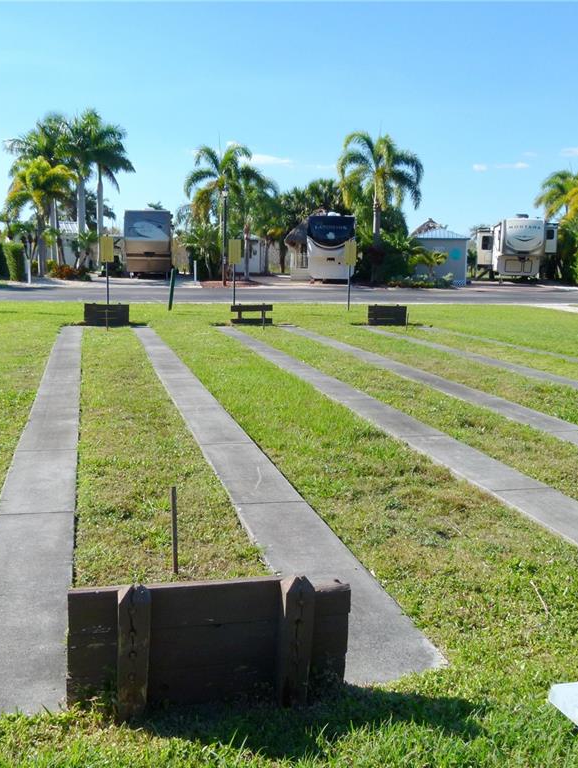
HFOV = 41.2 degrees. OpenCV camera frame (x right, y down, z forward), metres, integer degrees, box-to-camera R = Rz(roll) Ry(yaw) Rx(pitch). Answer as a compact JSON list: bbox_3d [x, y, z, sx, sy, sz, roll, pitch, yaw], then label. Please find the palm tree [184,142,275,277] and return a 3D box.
[{"bbox_3d":[-3.153,-9.062,40.700,4.800,7.100,4.500,1,10,0],"label":"palm tree"}]

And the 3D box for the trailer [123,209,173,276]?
[{"bbox_3d":[-9.007,-8.980,49.647,2.700,3.900,11.000,-1,10,-9],"label":"trailer"}]

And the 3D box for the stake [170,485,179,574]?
[{"bbox_3d":[-0.534,0.688,3.616,0.027,0.410,0.027,-1,0,-15],"label":"stake"}]

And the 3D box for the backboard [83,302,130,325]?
[{"bbox_3d":[-3.746,-1.437,15.808,0.940,0.490,0.130,-1,10,-15],"label":"backboard"}]

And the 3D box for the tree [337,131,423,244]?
[{"bbox_3d":[4.783,-9.183,40.523,4.400,7.700,4.400,1,10,0],"label":"tree"}]

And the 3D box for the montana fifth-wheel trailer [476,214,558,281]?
[{"bbox_3d":[15.056,-9.070,51.712,4.200,3.950,11.200,2,10,9],"label":"montana fifth-wheel trailer"}]

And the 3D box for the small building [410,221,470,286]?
[{"bbox_3d":[7.930,-6.599,39.647,2.750,3.000,2.900,2,10,5],"label":"small building"}]

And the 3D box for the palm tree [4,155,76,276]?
[{"bbox_3d":[-15.050,-10.087,46.496,4.200,7.000,4.200,1,10,0],"label":"palm tree"}]

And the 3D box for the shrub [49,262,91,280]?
[{"bbox_3d":[-11.017,-5.739,38.720,2.100,0.950,1.300,1,10,0],"label":"shrub"}]

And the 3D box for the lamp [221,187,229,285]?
[{"bbox_3d":[-3.017,-6.998,36.620,0.380,4.679,0.380,-1,10,-15],"label":"lamp"}]

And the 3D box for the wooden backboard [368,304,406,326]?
[{"bbox_3d":[2.237,-1.592,17.577,0.940,0.490,0.130,-1,10,-15],"label":"wooden backboard"}]

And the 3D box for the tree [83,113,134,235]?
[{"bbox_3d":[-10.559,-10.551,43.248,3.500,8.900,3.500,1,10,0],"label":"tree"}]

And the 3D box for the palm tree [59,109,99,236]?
[{"bbox_3d":[-12.453,-11.643,46.235,3.300,9.418,3.300,-1,10,-15],"label":"palm tree"}]

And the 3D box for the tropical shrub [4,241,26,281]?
[{"bbox_3d":[-12.909,-5.851,36.235,1.050,1.950,1.150,-2,10,-15],"label":"tropical shrub"}]

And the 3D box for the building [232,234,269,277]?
[{"bbox_3d":[-2.757,-9.790,58.087,2.700,2.800,2.800,1,10,0],"label":"building"}]

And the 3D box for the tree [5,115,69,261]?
[{"bbox_3d":[-14.741,-11.376,45.757,4.232,9.152,4.232,-2,10,-17],"label":"tree"}]

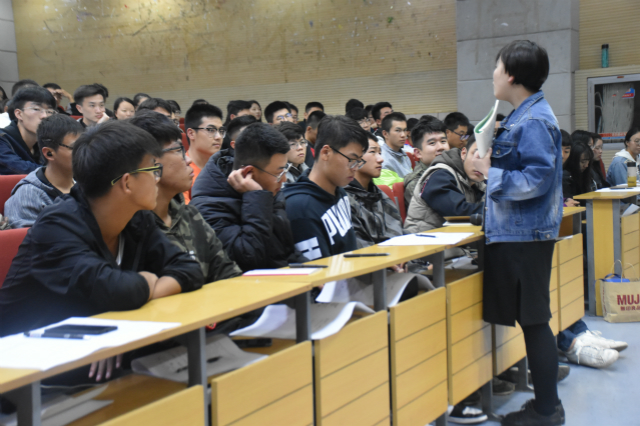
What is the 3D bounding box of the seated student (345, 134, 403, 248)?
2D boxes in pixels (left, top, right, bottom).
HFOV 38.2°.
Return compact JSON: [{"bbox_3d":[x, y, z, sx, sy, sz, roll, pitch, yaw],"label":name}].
[{"bbox_3d":[0.300,0.261,3.896,0.700,1.250,0.480,1,5,29],"label":"seated student"}]

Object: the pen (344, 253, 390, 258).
[{"bbox_3d":[0.163,0.141,3.199,0.158,0.012,0.012,-3,4,-15],"label":"pen"}]

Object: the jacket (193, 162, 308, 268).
[{"bbox_3d":[-0.215,0.141,2.980,0.410,0.650,0.500,1,5,24],"label":"jacket"}]

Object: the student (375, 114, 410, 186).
[{"bbox_3d":[0.567,-0.034,6.189,0.700,1.280,0.480,1,5,29],"label":"student"}]

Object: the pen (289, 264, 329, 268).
[{"bbox_3d":[-0.036,0.164,2.952,0.146,0.012,0.012,1,5,33],"label":"pen"}]

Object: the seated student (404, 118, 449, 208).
[{"bbox_3d":[0.627,0.166,4.716,0.700,1.300,0.480,1,5,29],"label":"seated student"}]

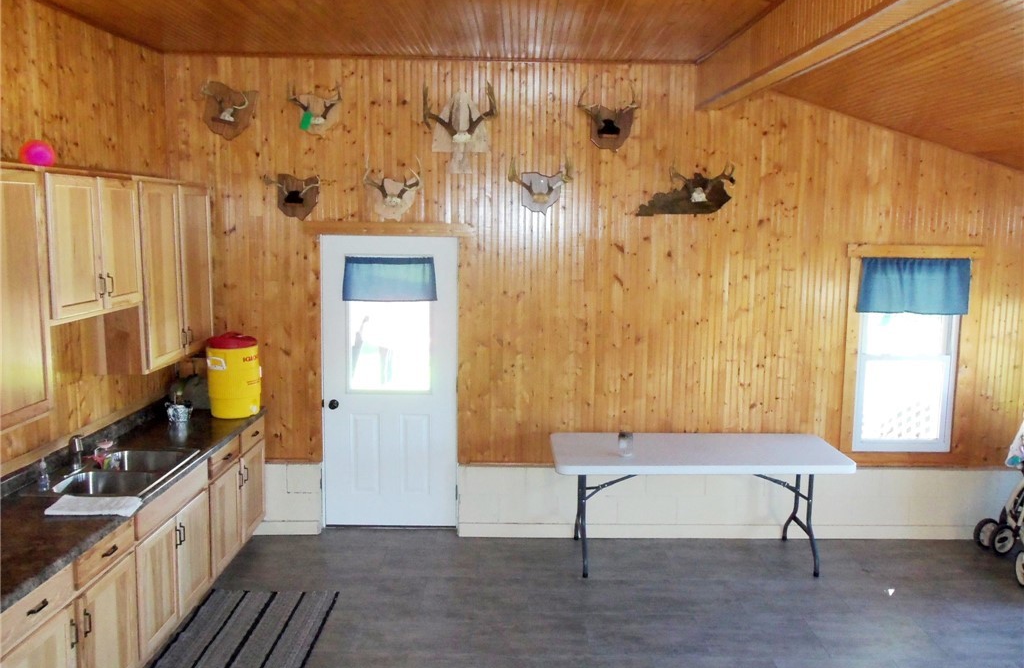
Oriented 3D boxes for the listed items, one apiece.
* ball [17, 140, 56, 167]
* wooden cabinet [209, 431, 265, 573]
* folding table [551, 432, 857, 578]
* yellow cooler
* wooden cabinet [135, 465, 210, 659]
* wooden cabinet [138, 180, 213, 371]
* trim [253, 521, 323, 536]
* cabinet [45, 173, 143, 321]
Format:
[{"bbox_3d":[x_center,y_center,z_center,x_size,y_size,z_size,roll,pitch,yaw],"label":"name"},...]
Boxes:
[{"bbox_3d":[-2.109,-0.778,3.682,0.146,0.146,0.146,0,8,0],"label":"ball"},{"bbox_3d":[-1.995,1.021,5.165,0.600,0.840,1.030,0,8,1],"label":"wooden cabinet"},{"bbox_3d":[1.176,1.099,5.313,1.830,0.740,0.760,0,8,1],"label":"folding table"},{"bbox_3d":[-1.797,0.260,5.349,0.325,0.515,0.330,3,8,19],"label":"yellow cooler"},{"bbox_3d":[-2.005,1.147,4.210,0.600,0.840,0.905,0,8,1],"label":"wooden cabinet"},{"bbox_3d":[-2.140,-0.383,4.980,0.310,1.055,1.030,0,8,1],"label":"wooden cabinet"},{"bbox_3d":[-1.552,1.349,5.718,0.460,0.100,0.030,0,8,1],"label":"trim"},{"bbox_3d":[-2.149,-0.437,3.995,0.310,0.687,0.890,0,8,1],"label":"cabinet"}]

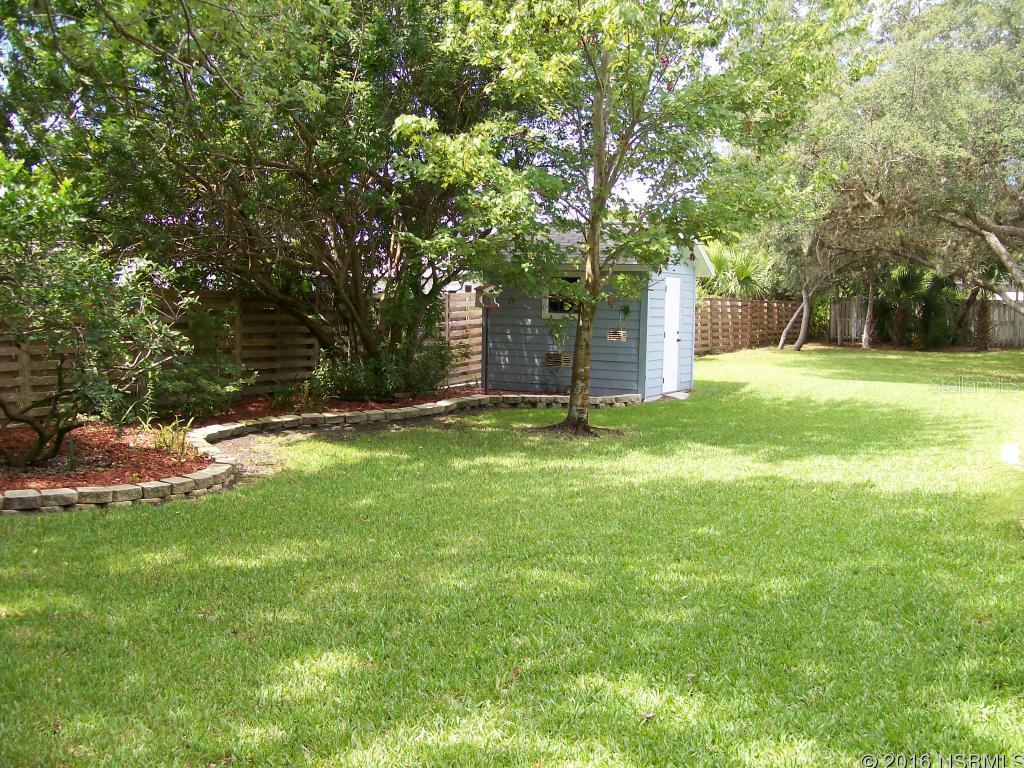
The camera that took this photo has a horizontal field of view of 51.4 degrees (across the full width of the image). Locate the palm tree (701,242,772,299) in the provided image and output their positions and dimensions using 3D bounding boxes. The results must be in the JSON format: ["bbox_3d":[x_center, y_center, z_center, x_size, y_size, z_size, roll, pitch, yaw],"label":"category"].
[{"bbox_3d":[8.258,-3.229,39.000,2.500,3.700,2.500,1,5,0],"label":"palm tree"}]

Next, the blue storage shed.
[{"bbox_3d":[1.445,-1.371,19.854,3.650,3.000,2.940,4,5,30],"label":"blue storage shed"}]

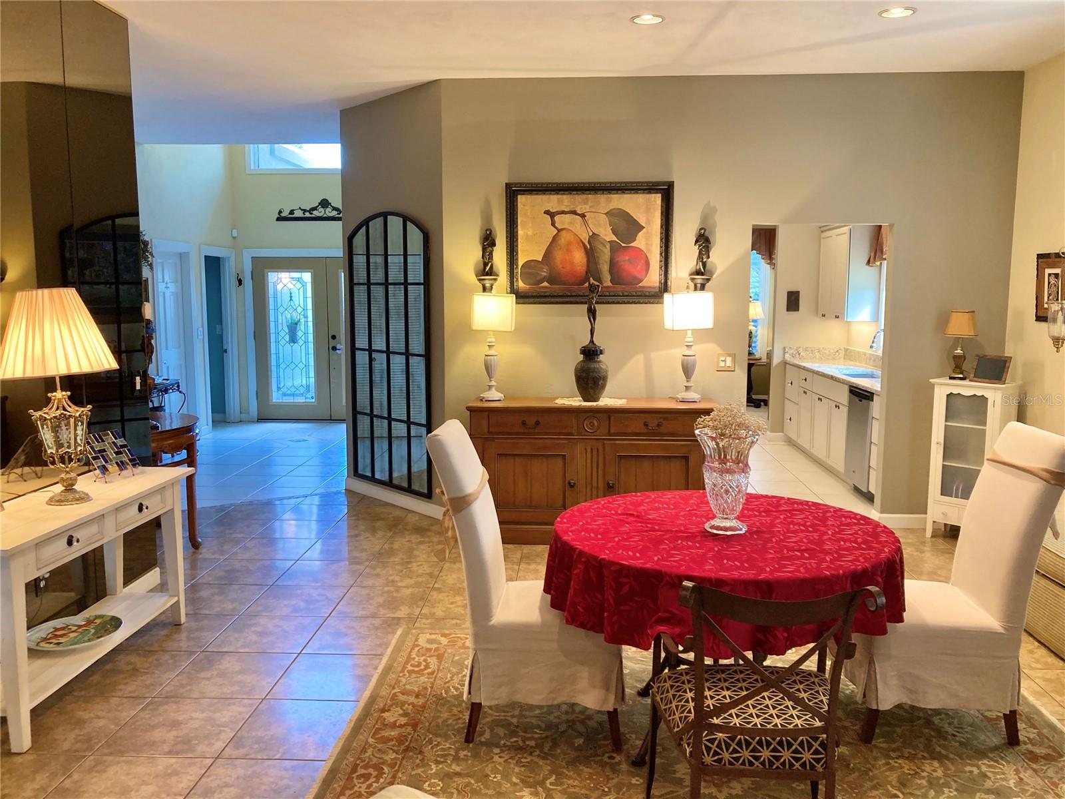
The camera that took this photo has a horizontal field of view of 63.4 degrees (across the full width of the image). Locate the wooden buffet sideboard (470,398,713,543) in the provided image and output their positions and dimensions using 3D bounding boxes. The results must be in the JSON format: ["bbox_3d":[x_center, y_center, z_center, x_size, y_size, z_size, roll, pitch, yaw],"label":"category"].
[{"bbox_3d":[0.384,0.467,5.716,1.575,0.900,0.526,0,7,3],"label":"wooden buffet sideboard"}]

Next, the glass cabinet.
[{"bbox_3d":[2.853,0.407,5.601,0.300,1.052,0.455,-6,9,-41],"label":"glass cabinet"}]

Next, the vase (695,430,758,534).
[{"bbox_3d":[0.711,0.303,3.177,0.235,0.353,0.235,0,7,3],"label":"vase"}]

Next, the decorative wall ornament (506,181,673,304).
[{"bbox_3d":[0.382,-1.060,5.834,1.114,0.808,0.054,0,7,3],"label":"decorative wall ornament"}]

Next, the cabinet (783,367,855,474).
[{"bbox_3d":[2.978,0.181,8.249,0.600,0.869,2.228,0,7,3],"label":"cabinet"}]

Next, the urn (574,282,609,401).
[{"bbox_3d":[0.389,-0.381,5.673,0.237,0.787,0.237,0,7,3],"label":"urn"}]

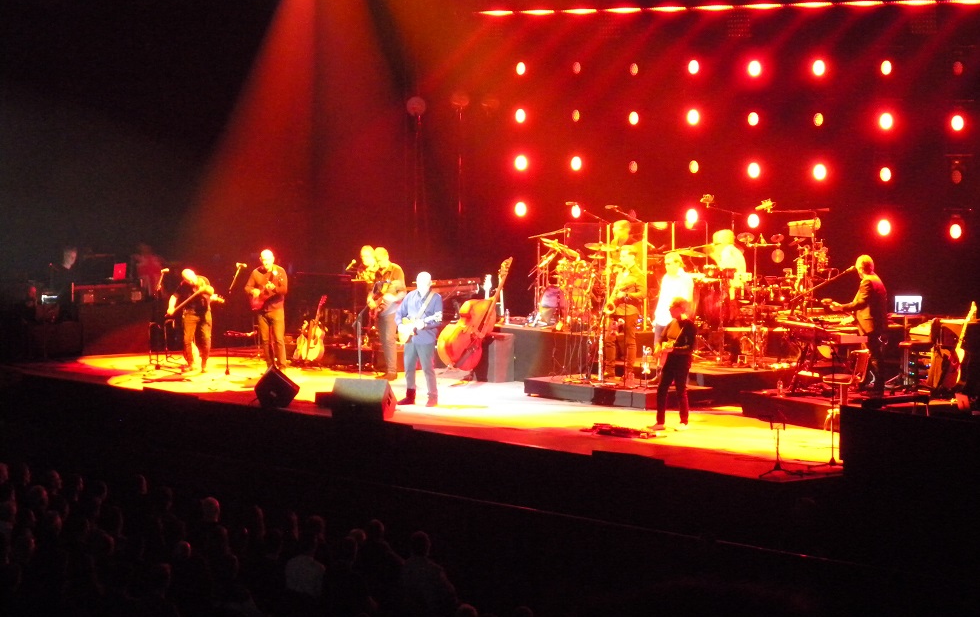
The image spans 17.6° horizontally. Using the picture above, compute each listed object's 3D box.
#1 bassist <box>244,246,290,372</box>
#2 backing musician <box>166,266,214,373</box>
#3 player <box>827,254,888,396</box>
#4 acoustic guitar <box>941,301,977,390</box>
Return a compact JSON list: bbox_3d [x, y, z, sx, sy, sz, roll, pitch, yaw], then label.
[{"bbox_3d":[-3.357,0.014,47.735,0.650,1.800,0.440,1,4,13],"label":"bassist"},{"bbox_3d":[-4.464,0.174,47.344,0.680,1.540,0.520,1,4,8],"label":"backing musician"},{"bbox_3d":[4.804,0.225,41.335,0.720,1.800,0.550,1,4,6],"label":"player"},{"bbox_3d":[6.041,0.476,40.800,0.130,1.100,0.400,15,-7,-41],"label":"acoustic guitar"}]

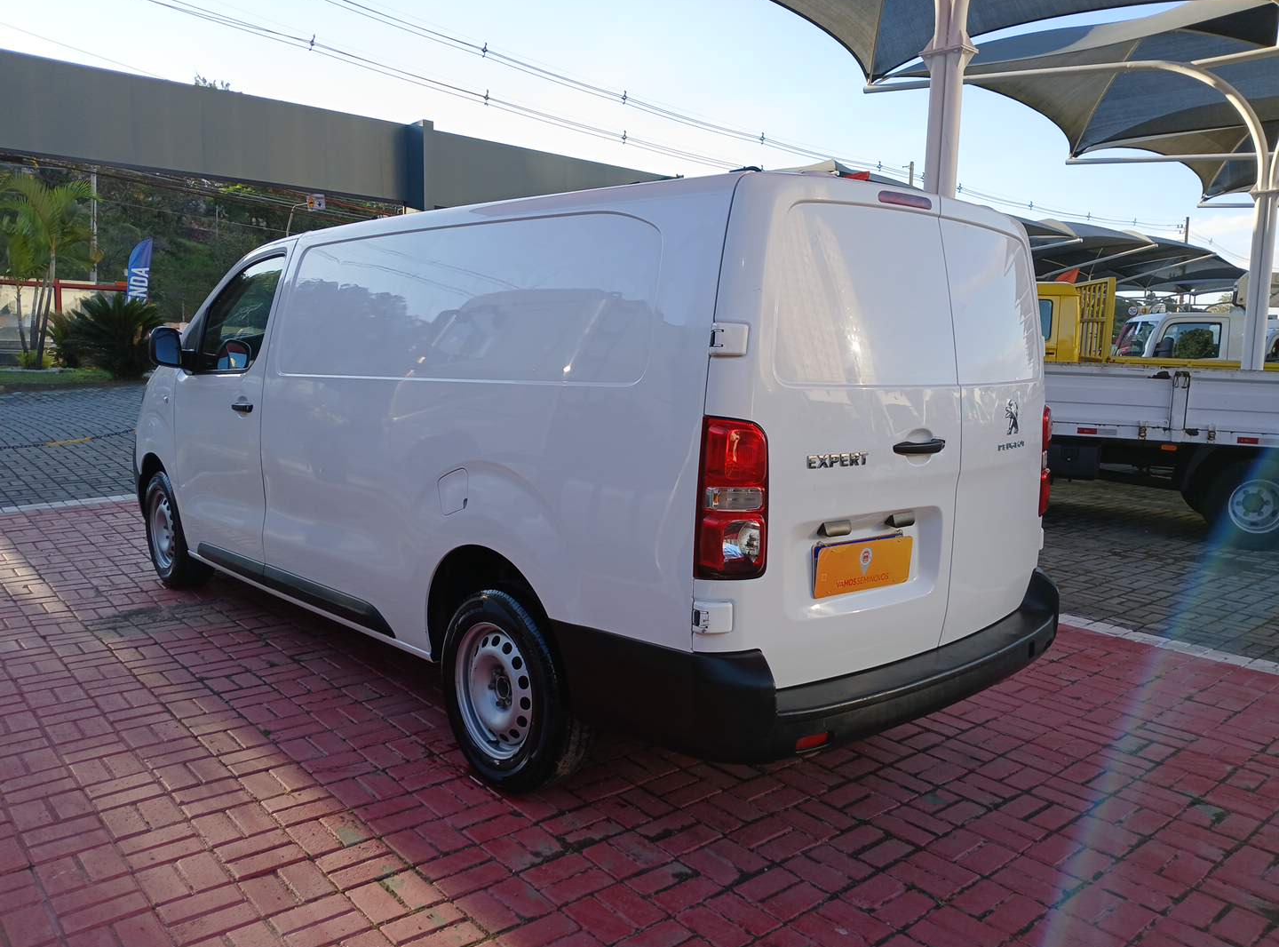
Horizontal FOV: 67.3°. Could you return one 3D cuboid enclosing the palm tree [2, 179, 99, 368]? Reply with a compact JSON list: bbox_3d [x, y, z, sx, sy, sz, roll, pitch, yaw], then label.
[{"bbox_3d":[-11.235,-3.871,18.200,2.000,3.700,2.000,-2,8,-31],"label":"palm tree"}]

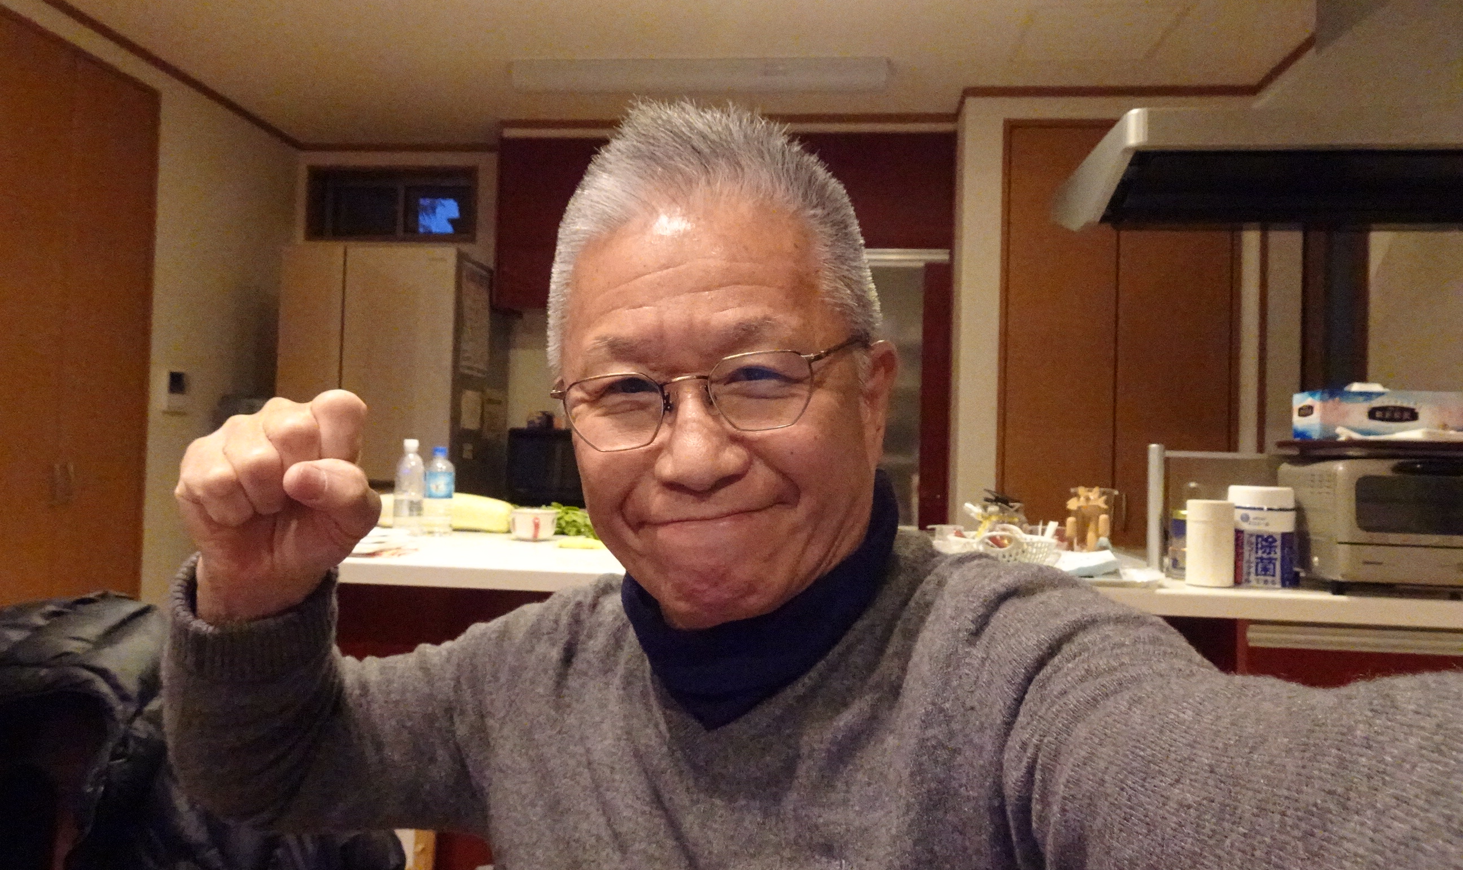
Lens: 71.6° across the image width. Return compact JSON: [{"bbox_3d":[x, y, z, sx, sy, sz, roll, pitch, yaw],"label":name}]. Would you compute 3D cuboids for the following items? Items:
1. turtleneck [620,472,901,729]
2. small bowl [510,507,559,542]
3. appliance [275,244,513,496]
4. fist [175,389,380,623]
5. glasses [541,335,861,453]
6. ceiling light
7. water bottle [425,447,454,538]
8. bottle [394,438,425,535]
[{"bbox_3d":[0.020,0.090,0.578,0.160,0.132,0.145,3,0,11],"label":"turtleneck"},{"bbox_3d":[-0.447,0.202,2.303,0.104,0.070,0.100,1,-1,0],"label":"small bowl"},{"bbox_3d":[-1.363,0.200,4.157,0.680,1.810,0.690,1,-1,5],"label":"appliance"},{"bbox_3d":[-0.212,0.033,0.475,0.090,0.103,0.085,4,-3,-19],"label":"fist"},{"bbox_3d":[-0.004,-0.027,0.539,0.142,0.045,0.138,-6,8,16],"label":"glasses"},{"bbox_3d":[-0.106,-1.243,3.520,1.290,0.080,0.130,1,-1,5],"label":"ceiling light"},{"bbox_3d":[-0.674,0.128,2.353,0.067,0.208,0.067,1,-1,5],"label":"water bottle"},{"bbox_3d":[-0.742,0.121,2.348,0.068,0.218,0.068,1,-1,5],"label":"bottle"}]

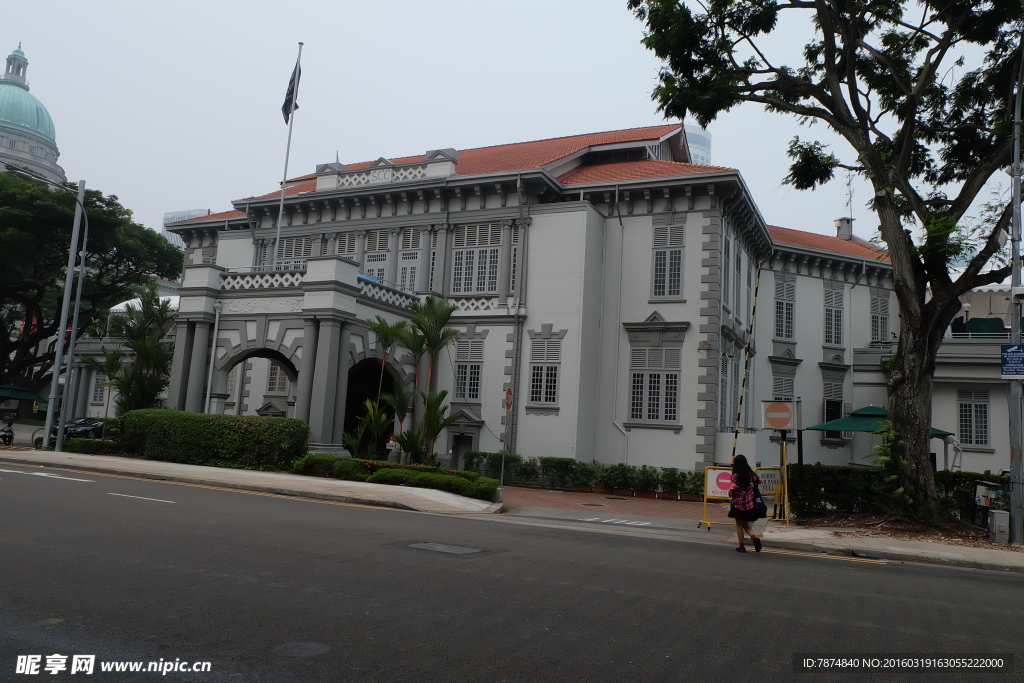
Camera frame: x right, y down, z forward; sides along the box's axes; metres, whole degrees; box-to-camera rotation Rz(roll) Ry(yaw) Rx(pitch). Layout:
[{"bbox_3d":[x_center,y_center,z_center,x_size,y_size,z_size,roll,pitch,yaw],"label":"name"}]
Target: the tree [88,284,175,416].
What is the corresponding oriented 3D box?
[{"bbox_3d":[-15.759,1.088,31.408,3.300,7.000,3.200,0,-8,26],"label":"tree"}]

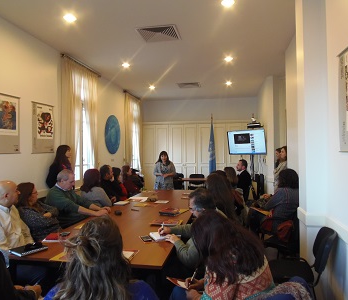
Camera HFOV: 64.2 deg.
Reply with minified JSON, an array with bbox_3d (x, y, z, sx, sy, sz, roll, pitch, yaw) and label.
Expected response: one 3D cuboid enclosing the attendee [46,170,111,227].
[{"bbox_3d":[-1.180,0.930,3.430,0.850,1.300,0.560,0,0,7],"label":"attendee"}]

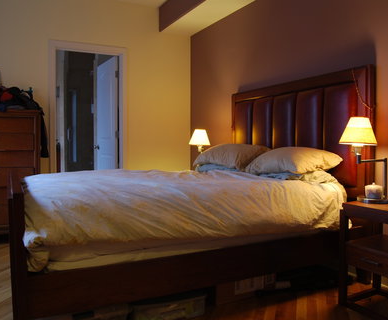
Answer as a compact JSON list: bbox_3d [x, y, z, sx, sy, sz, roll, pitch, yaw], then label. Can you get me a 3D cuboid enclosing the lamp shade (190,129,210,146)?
[{"bbox_3d":[0.056,-0.238,3.825,0.222,0.170,0.222,0,2,0],"label":"lamp shade"}]

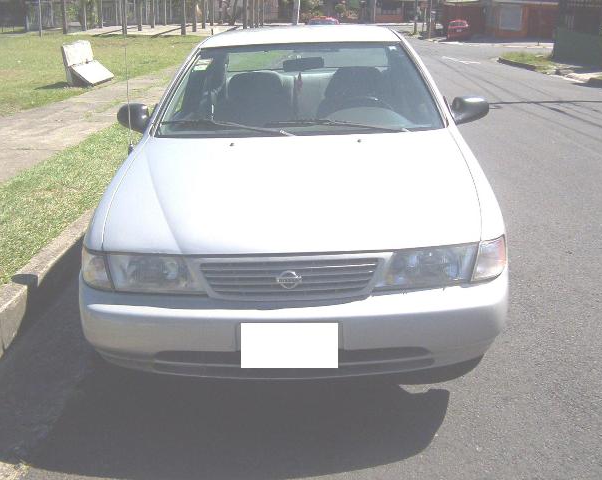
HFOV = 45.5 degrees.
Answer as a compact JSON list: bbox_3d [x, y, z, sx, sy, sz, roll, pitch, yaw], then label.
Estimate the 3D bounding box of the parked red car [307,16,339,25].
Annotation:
[{"bbox_3d":[1.184,-10.615,36.711,1.650,1.420,4.100,-1,18,2],"label":"parked red car"}]

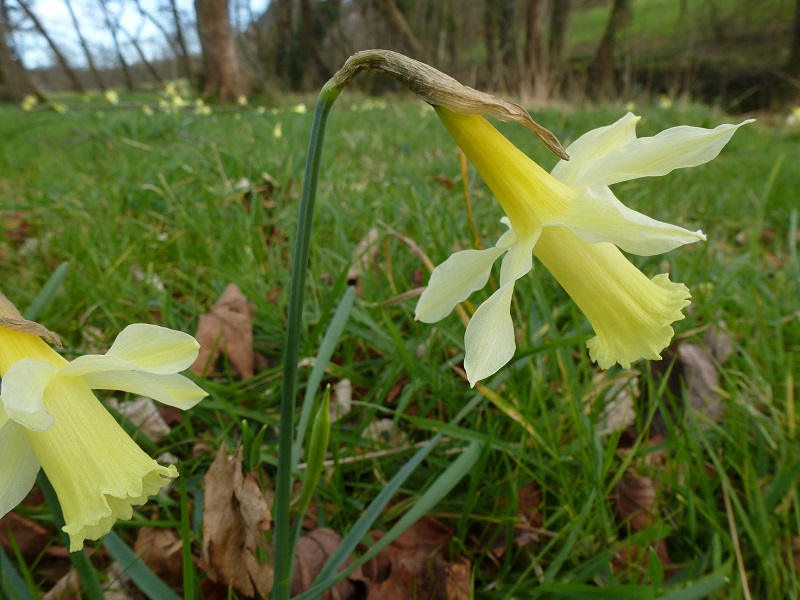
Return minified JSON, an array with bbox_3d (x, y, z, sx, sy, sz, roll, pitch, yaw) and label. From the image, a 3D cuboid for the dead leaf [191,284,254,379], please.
[{"bbox_3d":[-0.121,0.021,0.378,0.042,0.058,0.025,-3,21,-9],"label":"dead leaf"}]

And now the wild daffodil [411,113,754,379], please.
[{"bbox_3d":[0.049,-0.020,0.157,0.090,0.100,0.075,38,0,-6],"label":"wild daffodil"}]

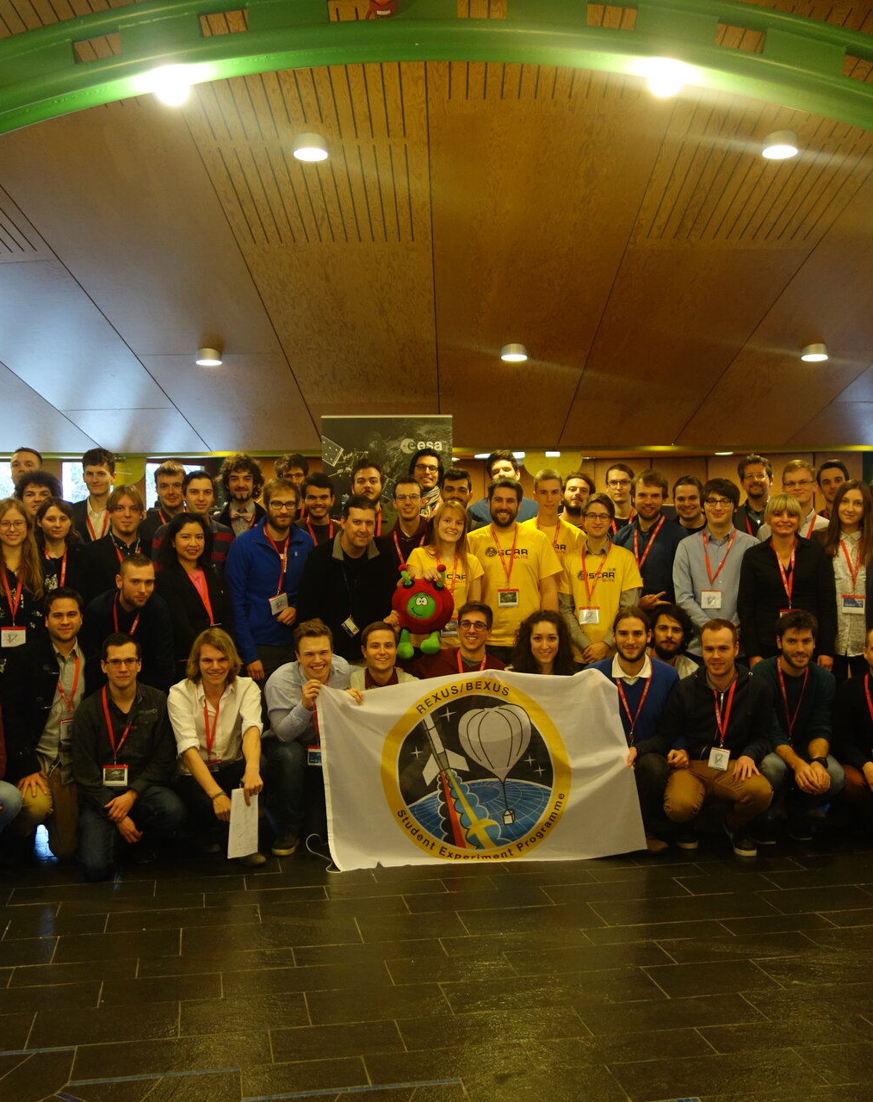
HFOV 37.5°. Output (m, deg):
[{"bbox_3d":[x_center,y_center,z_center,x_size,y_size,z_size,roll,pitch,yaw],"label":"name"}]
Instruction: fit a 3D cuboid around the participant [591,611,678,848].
[{"bbox_3d":[0.987,0.840,6.320,0.520,1.143,0.660,0,2,6],"label":"participant"}]

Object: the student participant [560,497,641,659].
[{"bbox_3d":[0.897,0.562,7.000,0.480,1.757,0.360,0,2,6],"label":"student participant"}]

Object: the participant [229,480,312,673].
[{"bbox_3d":[-0.870,0.536,6.850,0.490,1.828,0.360,-1,2,-14],"label":"participant"}]

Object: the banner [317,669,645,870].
[{"bbox_3d":[0.213,1.016,6.150,1.520,0.907,0.140,0,2,-8],"label":"banner"}]

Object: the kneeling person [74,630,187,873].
[{"bbox_3d":[-1.425,0.909,5.950,0.540,1.070,0.660,-1,2,-9],"label":"kneeling person"}]

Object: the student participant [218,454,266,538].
[{"bbox_3d":[-1.129,0.399,7.468,0.520,1.935,0.360,-1,2,-7],"label":"student participant"}]

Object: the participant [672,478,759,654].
[{"bbox_3d":[1.599,0.483,7.321,0.540,1.796,0.360,0,2,9],"label":"participant"}]

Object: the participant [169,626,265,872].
[{"bbox_3d":[-1.081,0.922,6.350,0.470,1.090,0.660,0,2,-8],"label":"participant"}]

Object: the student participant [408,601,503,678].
[{"bbox_3d":[0.109,0.856,6.600,0.520,1.200,0.650,0,2,0],"label":"student participant"}]

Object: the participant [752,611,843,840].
[{"bbox_3d":[1.805,0.849,6.430,0.490,1.103,0.680,0,2,11],"label":"participant"}]

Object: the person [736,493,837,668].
[{"bbox_3d":[1.915,0.536,7.022,0.520,1.706,0.340,0,2,12],"label":"person"}]

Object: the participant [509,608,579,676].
[{"bbox_3d":[0.547,0.850,6.450,0.470,1.123,0.600,-1,2,0],"label":"participant"}]

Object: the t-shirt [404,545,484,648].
[{"bbox_3d":[0.038,0.245,6.930,0.450,0.581,0.270,0,2,-1],"label":"t-shirt"}]

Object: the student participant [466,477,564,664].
[{"bbox_3d":[0.442,0.488,7.271,0.580,1.807,0.380,0,2,3],"label":"student participant"}]

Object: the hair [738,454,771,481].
[{"bbox_3d":[1.836,-0.470,7.400,0.200,0.169,0.220,0,2,12],"label":"hair"}]

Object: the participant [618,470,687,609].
[{"bbox_3d":[1.215,0.457,7.350,0.500,1.845,0.330,0,2,7],"label":"participant"}]

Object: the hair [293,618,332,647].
[{"bbox_3d":[-0.579,0.392,6.100,0.185,0.160,0.210,-1,2,-10],"label":"hair"}]

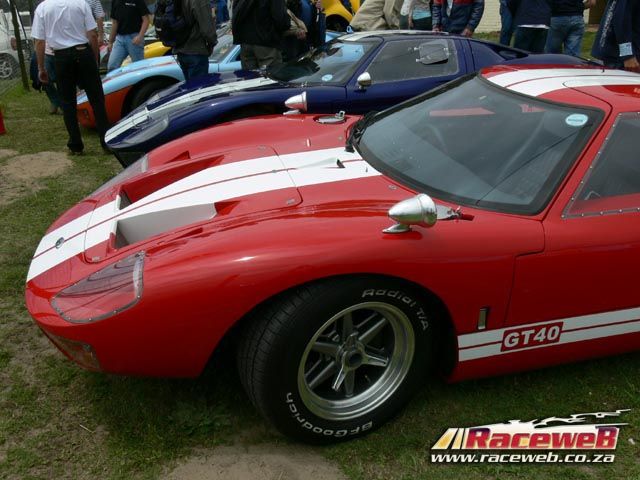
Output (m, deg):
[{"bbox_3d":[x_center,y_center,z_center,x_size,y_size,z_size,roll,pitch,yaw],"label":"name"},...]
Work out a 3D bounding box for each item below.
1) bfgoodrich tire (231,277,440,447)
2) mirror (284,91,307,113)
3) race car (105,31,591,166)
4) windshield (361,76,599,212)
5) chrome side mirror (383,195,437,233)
[{"bbox_3d":[0.077,0.356,2.152,0.640,0.640,0.230,-12,24,-23],"label":"bfgoodrich tire"},{"bbox_3d":[-0.122,-0.697,3.280,0.130,0.110,0.100,-2,24,-2],"label":"mirror"},{"bbox_3d":[0.354,-1.164,5.383,4.150,1.030,1.780,-10,23,-16],"label":"race car"},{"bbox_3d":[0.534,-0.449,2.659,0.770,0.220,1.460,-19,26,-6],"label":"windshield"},{"bbox_3d":[0.248,-0.075,1.835,0.135,0.110,0.100,-12,26,-24],"label":"chrome side mirror"}]

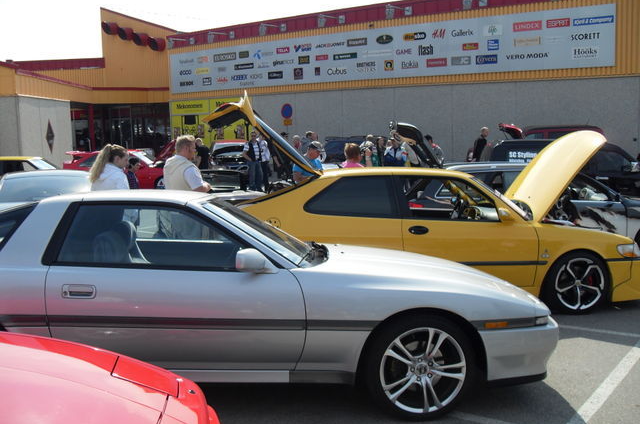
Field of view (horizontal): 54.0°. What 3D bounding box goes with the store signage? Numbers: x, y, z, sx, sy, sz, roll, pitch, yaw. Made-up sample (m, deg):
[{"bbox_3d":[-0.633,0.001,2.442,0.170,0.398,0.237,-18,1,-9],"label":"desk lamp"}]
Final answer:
[{"bbox_3d":[0.830,-5.857,24.124,19.435,1.791,0.080,5,9,36],"label":"store signage"}]

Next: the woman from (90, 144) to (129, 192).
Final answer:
[{"bbox_3d":[-2.092,0.127,6.355,0.380,1.610,0.460,-3,8,-20],"label":"woman"}]

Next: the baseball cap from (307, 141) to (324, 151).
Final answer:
[{"bbox_3d":[-0.068,-0.907,8.600,0.270,0.140,0.180,19,12,12],"label":"baseball cap"}]

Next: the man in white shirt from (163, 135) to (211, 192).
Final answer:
[{"bbox_3d":[-1.390,0.051,6.612,0.420,1.710,0.500,-5,8,-28],"label":"man in white shirt"}]

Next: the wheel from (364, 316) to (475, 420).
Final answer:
[{"bbox_3d":[0.571,0.875,3.629,0.625,0.625,0.220,-1,7,-3],"label":"wheel"}]

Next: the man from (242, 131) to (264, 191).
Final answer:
[{"bbox_3d":[-1.660,-1.173,15.914,0.540,1.740,0.360,-5,9,-32],"label":"man"}]

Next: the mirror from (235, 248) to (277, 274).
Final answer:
[{"bbox_3d":[-0.385,0.293,3.720,0.230,0.140,0.200,0,8,4],"label":"mirror"}]

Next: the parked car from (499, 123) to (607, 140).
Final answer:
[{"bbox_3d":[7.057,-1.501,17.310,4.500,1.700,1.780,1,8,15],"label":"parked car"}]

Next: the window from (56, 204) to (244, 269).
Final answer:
[{"bbox_3d":[-0.945,0.137,3.579,1.079,0.358,0.070,-1,-17,2],"label":"window"}]

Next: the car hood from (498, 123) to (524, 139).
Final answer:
[{"bbox_3d":[4.783,-1.998,15.700,0.800,0.500,1.200,2,8,20],"label":"car hood"}]

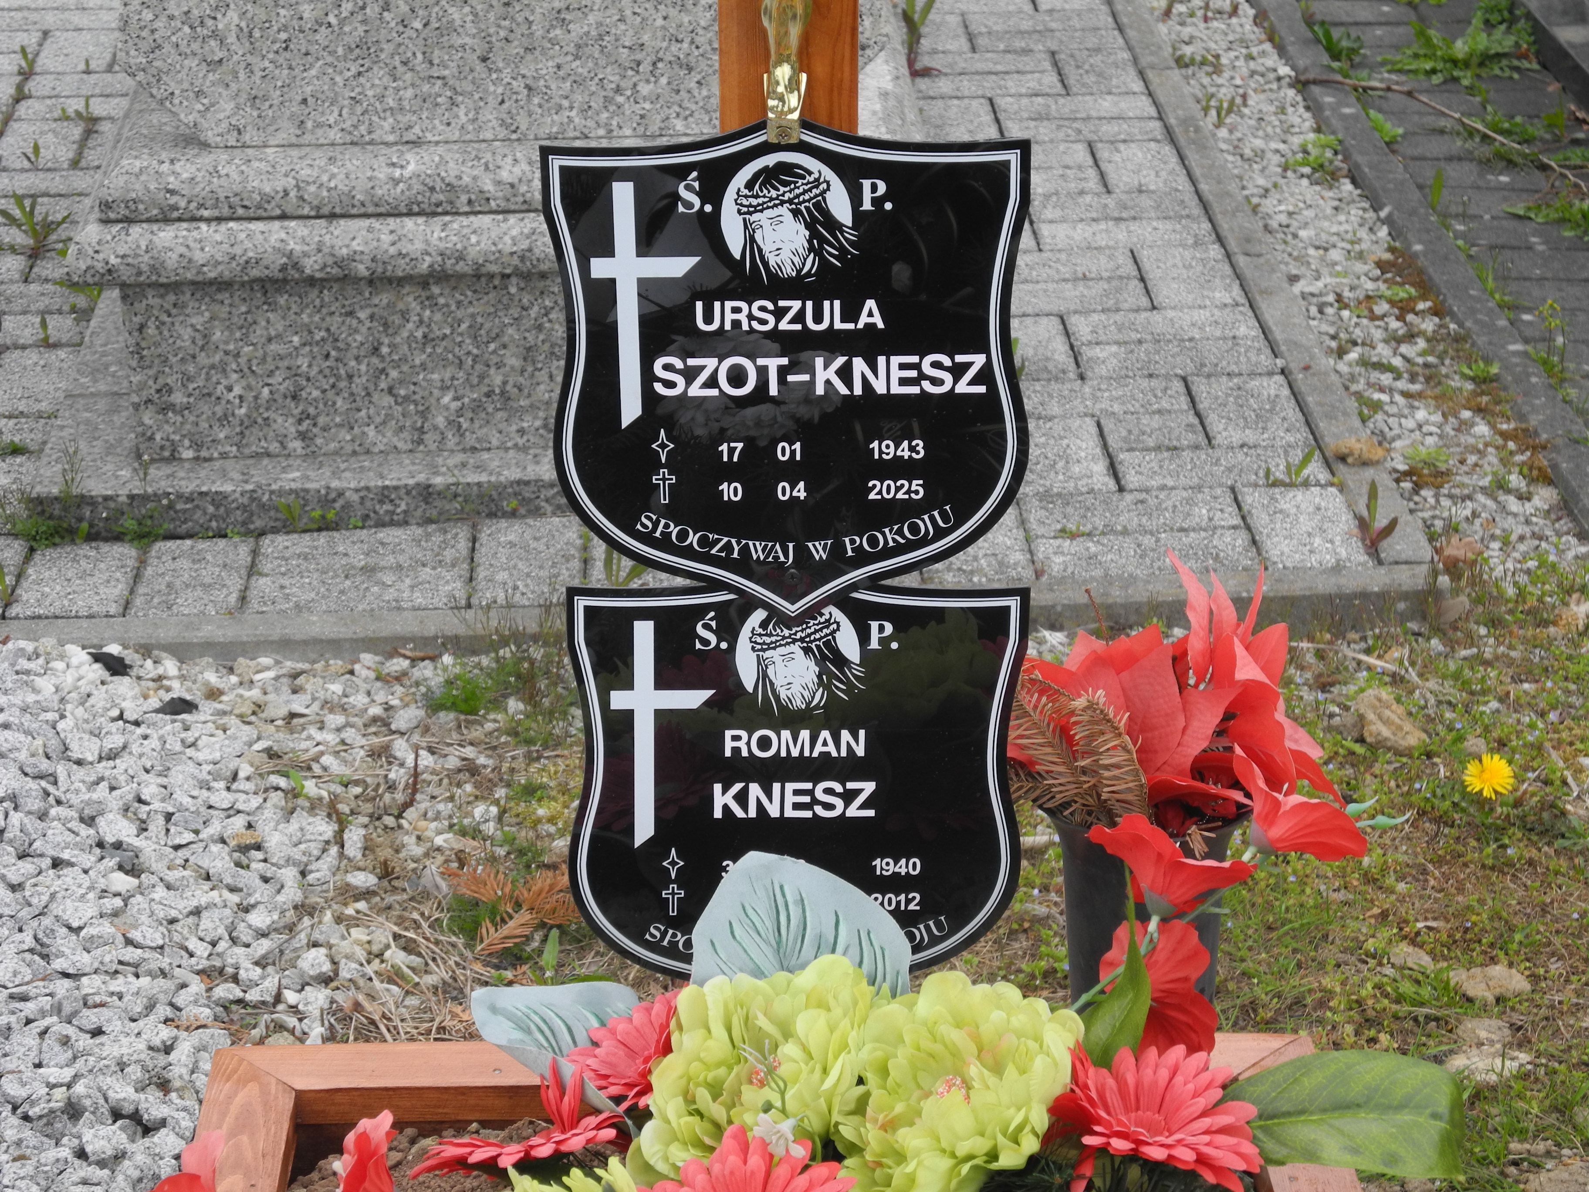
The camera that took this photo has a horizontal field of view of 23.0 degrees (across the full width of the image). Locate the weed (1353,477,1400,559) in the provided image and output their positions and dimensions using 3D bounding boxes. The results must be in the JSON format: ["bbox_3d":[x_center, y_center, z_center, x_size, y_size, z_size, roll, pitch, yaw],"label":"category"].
[{"bbox_3d":[0.519,-0.070,3.479,0.042,0.066,0.030,-1,24,0],"label":"weed"}]

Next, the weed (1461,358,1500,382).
[{"bbox_3d":[0.692,-0.232,3.928,0.040,0.017,0.038,-1,24,0],"label":"weed"}]

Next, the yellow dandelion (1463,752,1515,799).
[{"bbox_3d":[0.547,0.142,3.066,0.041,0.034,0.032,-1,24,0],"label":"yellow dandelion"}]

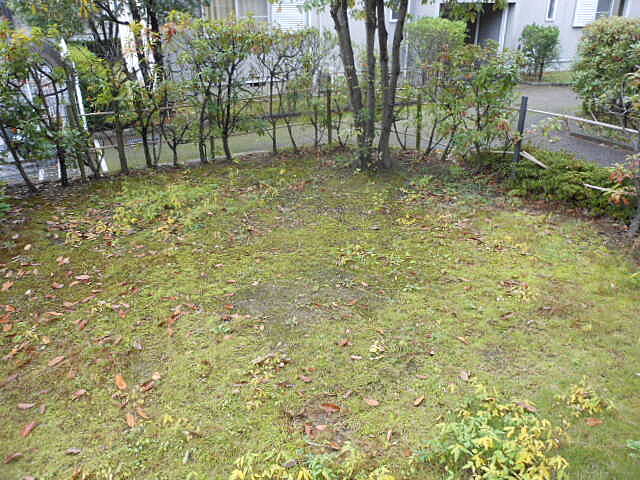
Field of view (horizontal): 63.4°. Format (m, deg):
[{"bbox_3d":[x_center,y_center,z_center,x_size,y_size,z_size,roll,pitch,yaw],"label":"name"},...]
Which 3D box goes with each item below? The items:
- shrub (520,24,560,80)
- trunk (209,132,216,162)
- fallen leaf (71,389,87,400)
[{"bbox_3d":[5.841,-5.002,13.832,1.050,1.420,1.050,9,25,20],"label":"shrub"},{"bbox_3d":[-1.266,-1.110,6.068,0.076,0.359,0.065,-5,24,-11],"label":"trunk"},{"bbox_3d":[-1.069,0.690,2.303,0.031,0.015,0.071,12,26,25],"label":"fallen leaf"}]

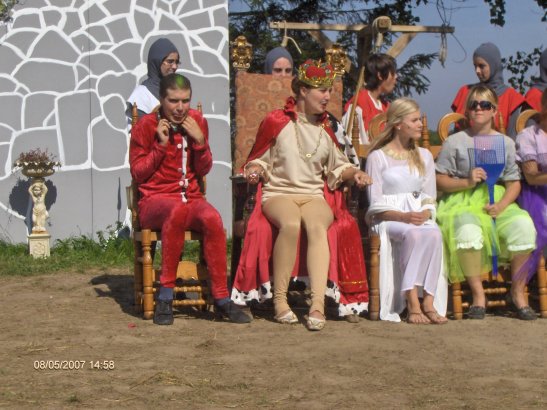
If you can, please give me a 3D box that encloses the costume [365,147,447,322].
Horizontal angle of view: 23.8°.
[{"bbox_3d":[0.733,0.142,7.138,0.450,0.920,0.660,-1,3,-15],"label":"costume"}]

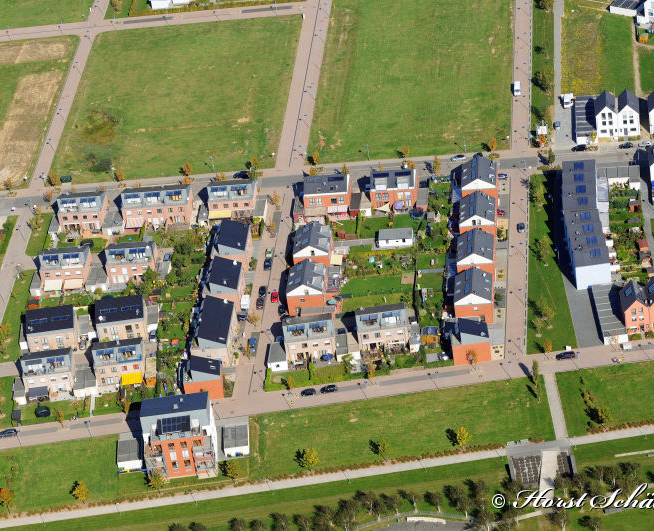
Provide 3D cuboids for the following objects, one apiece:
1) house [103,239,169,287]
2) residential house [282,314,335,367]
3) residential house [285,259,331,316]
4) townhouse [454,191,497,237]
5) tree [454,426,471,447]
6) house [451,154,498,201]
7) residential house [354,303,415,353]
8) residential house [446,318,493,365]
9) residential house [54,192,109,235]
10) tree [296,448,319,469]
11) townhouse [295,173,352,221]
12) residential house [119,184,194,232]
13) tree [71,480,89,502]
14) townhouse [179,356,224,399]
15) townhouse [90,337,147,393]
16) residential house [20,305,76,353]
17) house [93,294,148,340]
[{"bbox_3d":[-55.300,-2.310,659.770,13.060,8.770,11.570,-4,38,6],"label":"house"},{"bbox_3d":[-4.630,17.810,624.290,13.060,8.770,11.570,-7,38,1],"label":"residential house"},{"bbox_3d":[-5.176,5.849,626.050,9.720,9.840,11.900,-4,35,8],"label":"residential house"},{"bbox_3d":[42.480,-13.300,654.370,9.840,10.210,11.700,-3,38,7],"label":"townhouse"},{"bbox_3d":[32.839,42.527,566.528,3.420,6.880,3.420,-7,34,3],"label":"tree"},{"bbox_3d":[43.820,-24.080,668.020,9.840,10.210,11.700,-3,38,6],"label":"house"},{"bbox_3d":[14.500,15.230,608.730,12.870,9.010,9.920,-7,34,3],"label":"residential house"},{"bbox_3d":[36.775,19.043,596.782,9.700,10.000,6.570,-8,34,3],"label":"residential house"},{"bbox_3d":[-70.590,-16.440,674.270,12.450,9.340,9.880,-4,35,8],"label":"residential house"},{"bbox_3d":[-3.930,49.070,585.010,3.870,7.350,3.870,-8,38,0],"label":"tree"},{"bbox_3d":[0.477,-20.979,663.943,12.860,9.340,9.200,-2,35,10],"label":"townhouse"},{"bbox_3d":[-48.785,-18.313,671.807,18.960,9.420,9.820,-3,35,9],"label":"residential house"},{"bbox_3d":[-59.990,55.813,569.765,3.730,6.620,3.730,-7,34,3],"label":"tree"},{"bbox_3d":[-31.840,28.800,598.800,9.630,10.130,6.490,-7,34,3],"label":"townhouse"},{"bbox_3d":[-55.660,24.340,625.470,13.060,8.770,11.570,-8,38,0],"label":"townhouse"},{"bbox_3d":[-73.864,16.318,627.726,12.730,9.420,9.820,-7,34,4],"label":"residential house"},{"bbox_3d":[-55.060,13.880,625.970,12.610,10.040,10.050,-7,34,3],"label":"house"}]

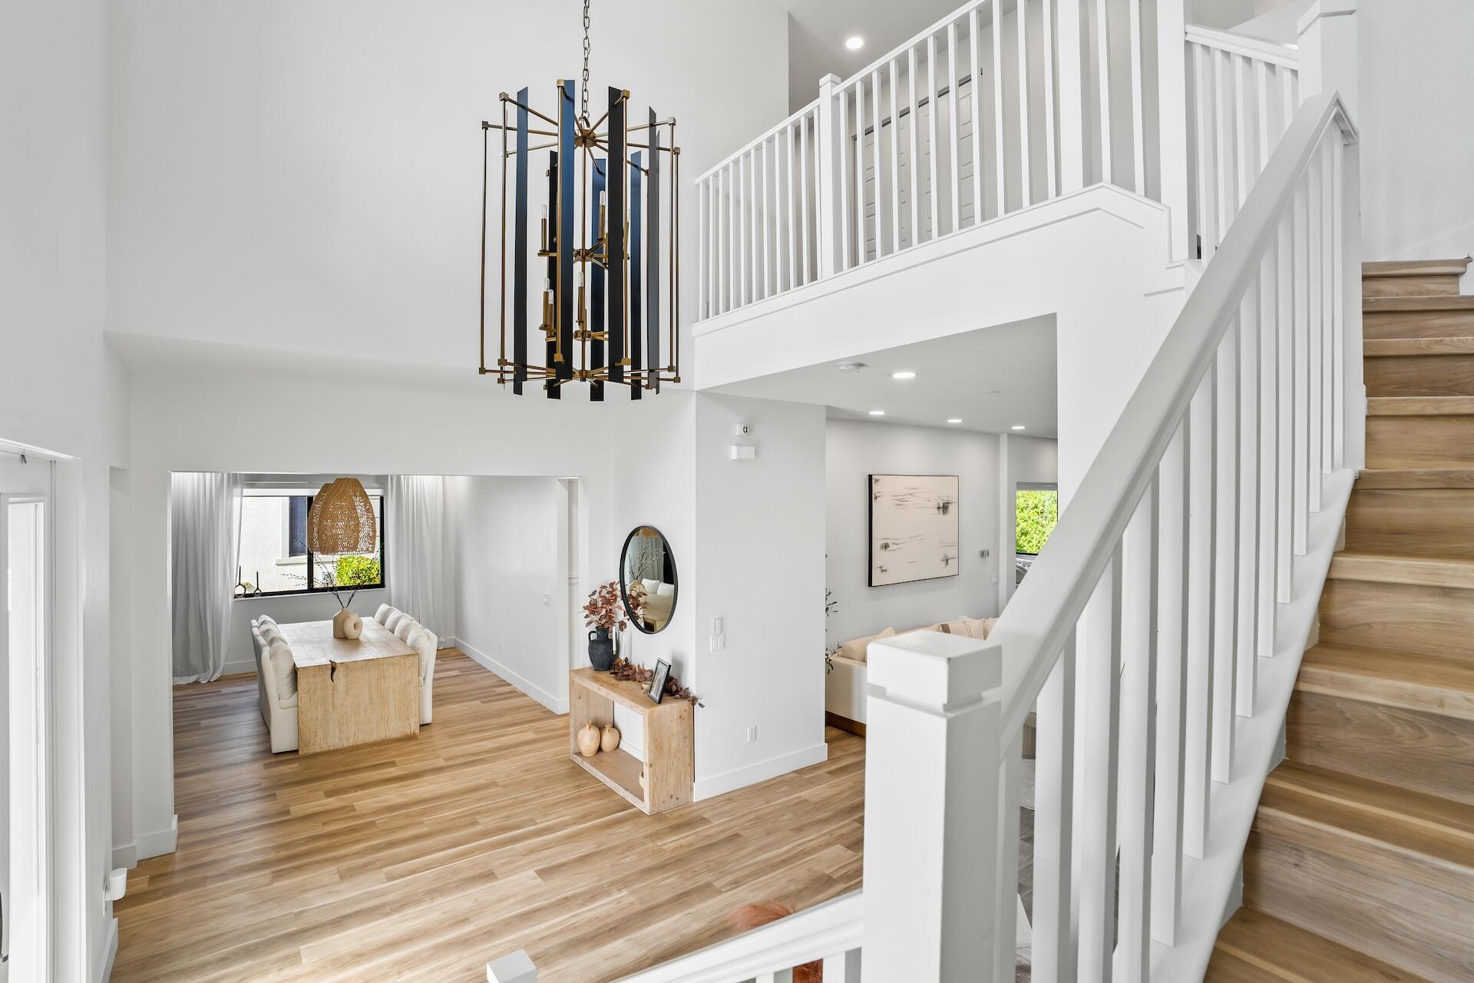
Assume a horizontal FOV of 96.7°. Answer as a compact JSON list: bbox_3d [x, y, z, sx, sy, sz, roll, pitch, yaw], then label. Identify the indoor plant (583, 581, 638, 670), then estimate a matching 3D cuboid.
[{"bbox_3d":[-1.103,1.169,5.730,0.420,0.790,0.460,0,0,0],"label":"indoor plant"}]

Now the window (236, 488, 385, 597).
[{"bbox_3d":[-5.727,0.665,8.817,1.780,1.420,0.100,0,0,-33],"label":"window"}]

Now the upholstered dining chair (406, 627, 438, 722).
[{"bbox_3d":[-3.444,1.875,6.674,0.620,0.930,0.560,0,0,-37],"label":"upholstered dining chair"}]

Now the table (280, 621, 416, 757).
[{"bbox_3d":[-4.200,1.955,7.050,0.970,0.770,2.400,0,0,-36],"label":"table"}]

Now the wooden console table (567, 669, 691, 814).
[{"bbox_3d":[-0.887,1.960,5.335,0.370,0.760,1.310,0,0,-38],"label":"wooden console table"}]

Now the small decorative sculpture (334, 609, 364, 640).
[{"bbox_3d":[-4.172,1.427,7.040,0.300,0.330,0.200,0,0,-38],"label":"small decorative sculpture"}]

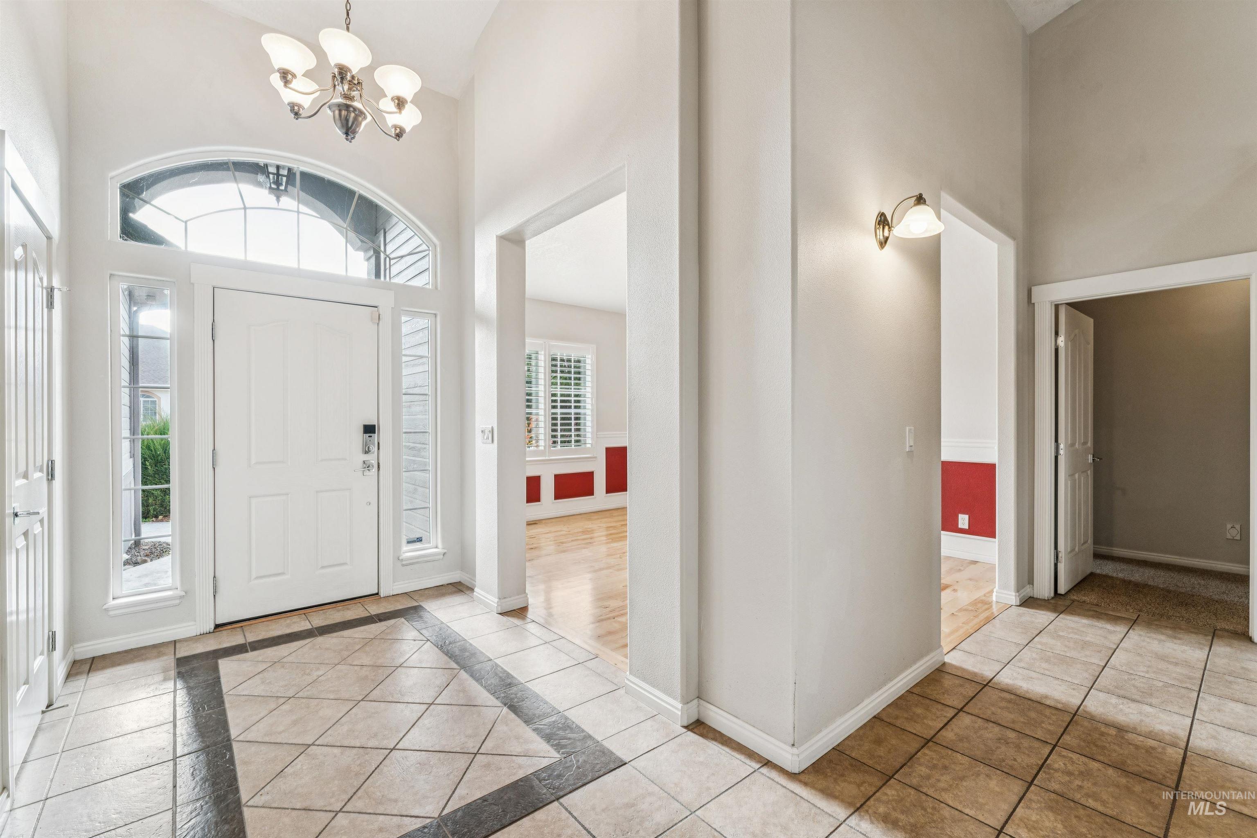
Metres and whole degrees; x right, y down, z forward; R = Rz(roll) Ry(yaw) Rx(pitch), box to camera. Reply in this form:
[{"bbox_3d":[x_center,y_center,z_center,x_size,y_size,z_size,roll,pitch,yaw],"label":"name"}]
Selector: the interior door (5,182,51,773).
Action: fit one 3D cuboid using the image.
[{"bbox_3d":[-2.303,0.226,1.993,0.044,2.030,0.695,0,0,-39],"label":"interior door"}]

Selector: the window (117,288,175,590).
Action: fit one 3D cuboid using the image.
[{"bbox_3d":[-2.726,0.104,2.963,0.245,1.730,0.060,0,0,-39],"label":"window"}]

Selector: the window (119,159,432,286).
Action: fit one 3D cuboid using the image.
[{"bbox_3d":[-2.152,-1.314,3.434,1.725,0.673,0.060,0,0,-39],"label":"window"}]

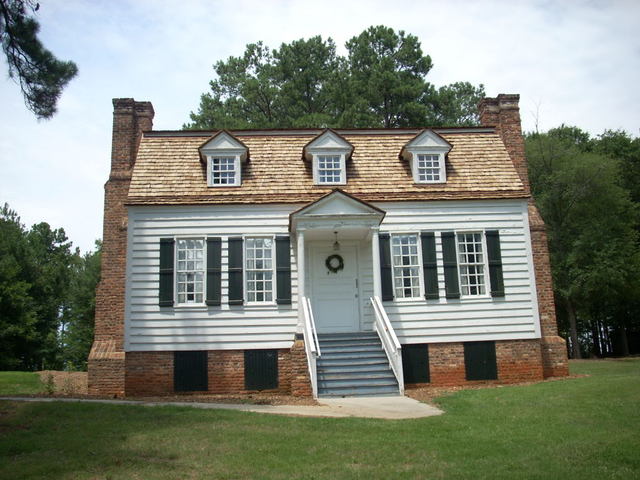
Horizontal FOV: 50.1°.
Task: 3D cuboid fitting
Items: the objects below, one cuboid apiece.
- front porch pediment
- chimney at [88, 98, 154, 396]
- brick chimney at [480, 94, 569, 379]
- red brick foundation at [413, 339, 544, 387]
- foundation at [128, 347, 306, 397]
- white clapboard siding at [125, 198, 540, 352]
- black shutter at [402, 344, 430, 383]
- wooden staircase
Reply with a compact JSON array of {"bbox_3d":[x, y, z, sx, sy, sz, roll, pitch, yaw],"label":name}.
[{"bbox_3d":[0.356,-0.543,16.059,2.140,0.937,1.450,-1,-13,-4],"label":"front porch pediment"},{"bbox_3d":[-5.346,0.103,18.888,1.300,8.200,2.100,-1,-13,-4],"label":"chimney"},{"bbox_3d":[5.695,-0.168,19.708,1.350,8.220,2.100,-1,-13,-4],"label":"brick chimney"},{"bbox_3d":[3.723,2.970,16.523,3.320,1.060,0.400,-1,-13,-4],"label":"red brick foundation"},{"bbox_3d":[-2.378,2.939,15.340,4.220,1.120,1.400,-1,-13,-4],"label":"foundation"},{"bbox_3d":[0.355,0.797,16.697,9.960,3.500,0.300,-1,-13,-4],"label":"white clapboard siding"},{"bbox_3d":[2.239,2.923,16.206,0.779,0.910,0.080,-1,-13,-4],"label":"black shutter"},{"bbox_3d":[0.559,2.395,13.559,1.600,1.440,2.600,-1,-13,-4],"label":"wooden staircase"}]

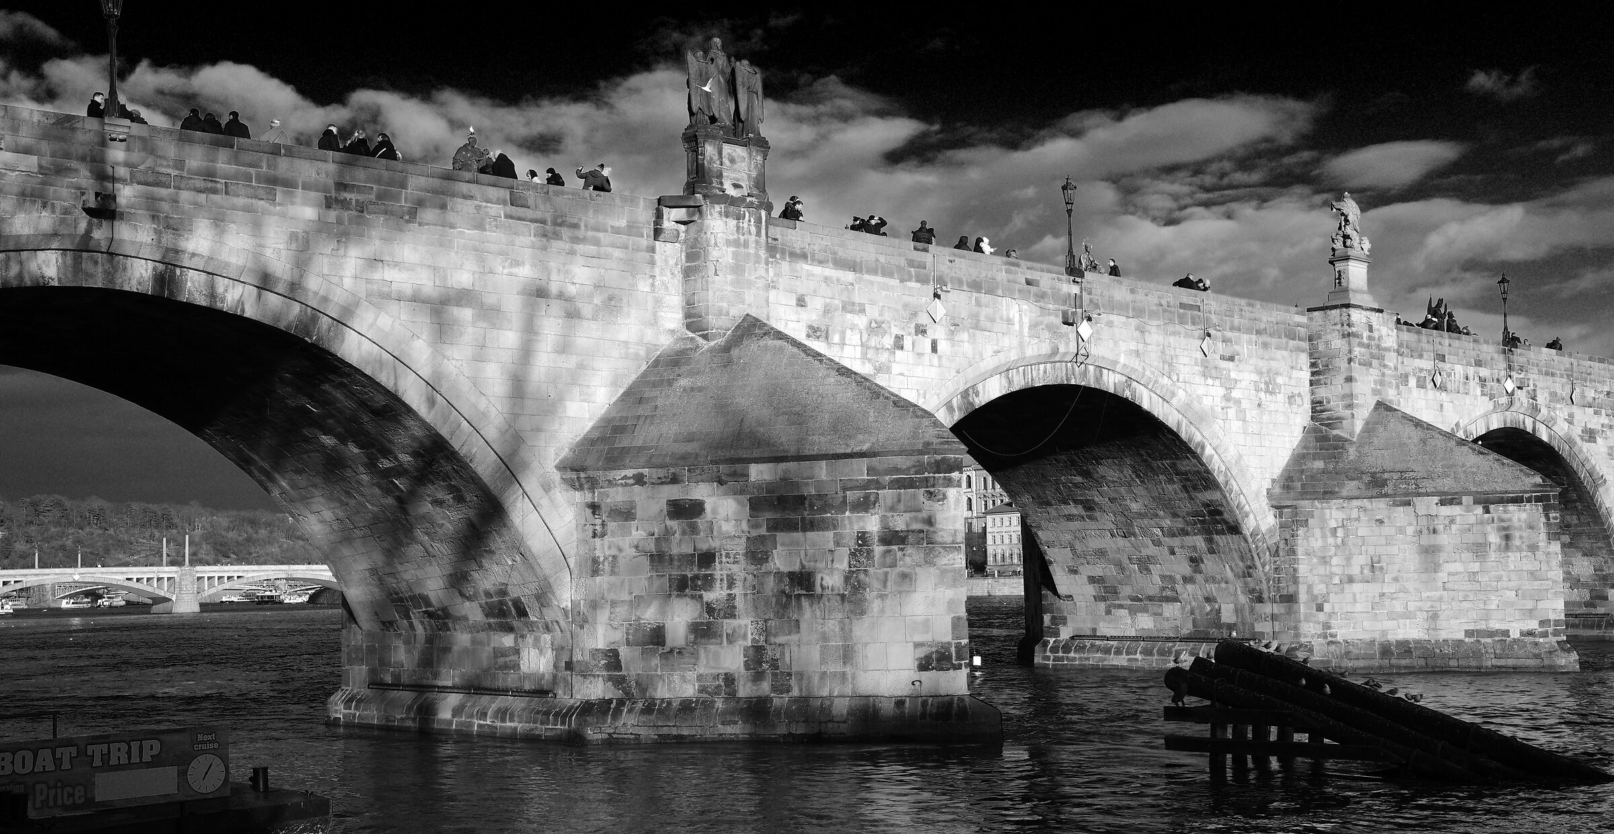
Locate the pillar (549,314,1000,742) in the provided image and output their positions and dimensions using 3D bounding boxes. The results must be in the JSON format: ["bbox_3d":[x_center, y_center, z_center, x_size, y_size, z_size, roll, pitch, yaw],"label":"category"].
[{"bbox_3d":[0.897,2.200,40.429,8.100,9.850,10.400,-6,-7,45],"label":"pillar"}]

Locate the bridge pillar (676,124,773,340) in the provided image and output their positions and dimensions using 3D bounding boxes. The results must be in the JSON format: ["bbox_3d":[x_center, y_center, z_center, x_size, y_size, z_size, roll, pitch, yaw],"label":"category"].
[{"bbox_3d":[-1.951,-4.358,43.541,0.950,5.300,2.400,-6,-7,45],"label":"bridge pillar"}]

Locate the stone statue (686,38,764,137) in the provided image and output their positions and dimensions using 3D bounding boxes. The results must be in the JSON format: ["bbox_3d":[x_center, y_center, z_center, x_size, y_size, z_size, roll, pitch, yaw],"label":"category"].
[{"bbox_3d":[-1.994,-8.085,43.958,0.800,2.400,1.950,-6,-7,45],"label":"stone statue"}]

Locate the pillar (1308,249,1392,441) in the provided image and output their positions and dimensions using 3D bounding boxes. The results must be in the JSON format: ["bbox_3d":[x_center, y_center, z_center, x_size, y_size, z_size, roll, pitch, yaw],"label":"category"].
[{"bbox_3d":[19.268,-2.398,64.060,1.800,6.600,2.550,-6,-7,45],"label":"pillar"}]

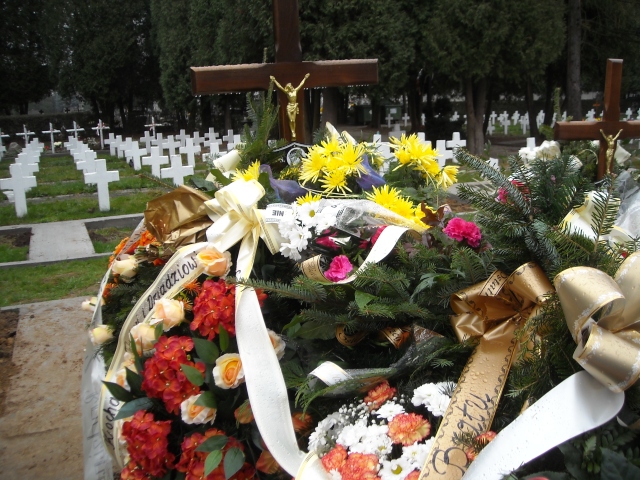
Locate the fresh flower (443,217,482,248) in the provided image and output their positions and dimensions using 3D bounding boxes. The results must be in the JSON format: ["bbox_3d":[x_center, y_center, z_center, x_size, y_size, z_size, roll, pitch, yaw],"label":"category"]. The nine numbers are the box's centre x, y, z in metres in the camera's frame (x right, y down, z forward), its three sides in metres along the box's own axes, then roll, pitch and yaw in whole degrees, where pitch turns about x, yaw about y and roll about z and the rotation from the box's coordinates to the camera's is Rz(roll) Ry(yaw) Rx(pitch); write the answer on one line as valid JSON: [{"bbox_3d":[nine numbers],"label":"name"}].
[{"bbox_3d":[0.370,-0.019,1.680,0.100,0.080,0.075,-2,11,-6],"label":"fresh flower"}]

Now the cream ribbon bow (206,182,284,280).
[{"bbox_3d":[-0.171,-0.026,1.450,0.167,0.210,0.100,-1,11,6],"label":"cream ribbon bow"}]

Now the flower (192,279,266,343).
[{"bbox_3d":[-0.180,0.136,1.270,0.150,0.125,0.100,0,-24,6],"label":"flower"}]

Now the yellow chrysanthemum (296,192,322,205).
[{"bbox_3d":[-0.029,-0.114,1.820,0.078,0.050,0.070,-1,11,0],"label":"yellow chrysanthemum"}]

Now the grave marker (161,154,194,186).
[{"bbox_3d":[-2.487,-1.038,11.374,0.585,0.870,0.150,-6,12,-25],"label":"grave marker"}]

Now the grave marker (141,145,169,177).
[{"bbox_3d":[-3.711,-1.633,14.618,0.585,0.870,0.150,-6,12,-25],"label":"grave marker"}]

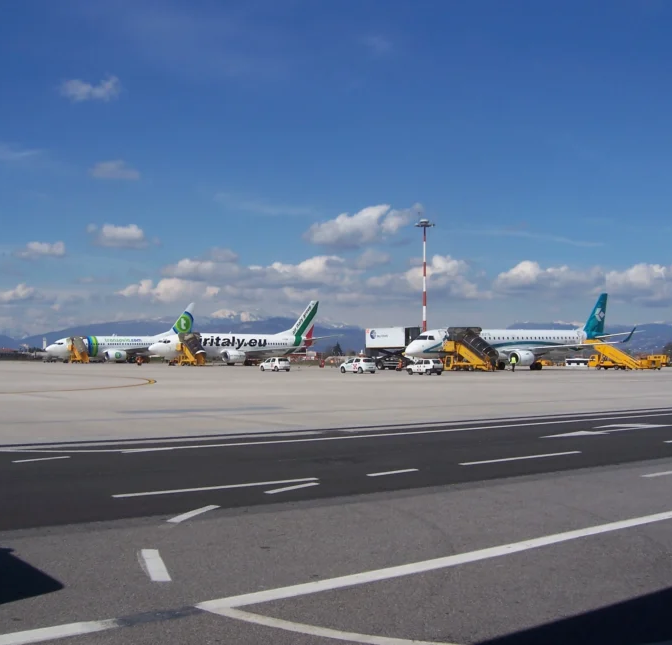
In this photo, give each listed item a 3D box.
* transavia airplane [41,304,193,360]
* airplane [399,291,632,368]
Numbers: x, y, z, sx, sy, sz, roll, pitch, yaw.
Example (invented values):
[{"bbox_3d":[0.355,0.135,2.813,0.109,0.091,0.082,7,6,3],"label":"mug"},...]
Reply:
[{"bbox_3d":[-41.722,1.799,179.203,33.630,12.550,35.000,2,-3,-39],"label":"transavia airplane"},{"bbox_3d":[23.207,0.751,113.764,38.650,10.550,28.720,2,-3,-38],"label":"airplane"}]

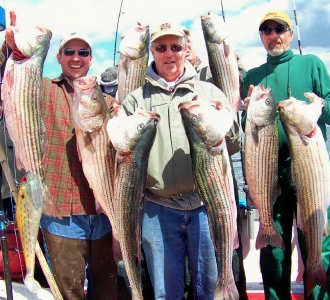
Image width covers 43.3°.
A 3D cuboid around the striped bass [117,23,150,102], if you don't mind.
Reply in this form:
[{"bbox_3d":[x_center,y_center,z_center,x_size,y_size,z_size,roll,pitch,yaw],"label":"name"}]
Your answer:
[{"bbox_3d":[-0.189,-0.299,2.345,0.180,0.811,0.120,4,2,-15],"label":"striped bass"}]

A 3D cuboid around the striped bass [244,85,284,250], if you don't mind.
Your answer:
[{"bbox_3d":[0.449,0.077,1.890,0.170,0.741,0.110,-2,0,-18],"label":"striped bass"}]

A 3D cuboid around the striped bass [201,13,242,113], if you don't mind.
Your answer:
[{"bbox_3d":[0.349,-0.388,2.340,0.165,0.765,0.110,-12,3,6],"label":"striped bass"}]

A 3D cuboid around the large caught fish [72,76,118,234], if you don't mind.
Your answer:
[{"bbox_3d":[-0.282,0.086,1.900,0.185,0.830,0.125,-10,3,-20],"label":"large caught fish"}]

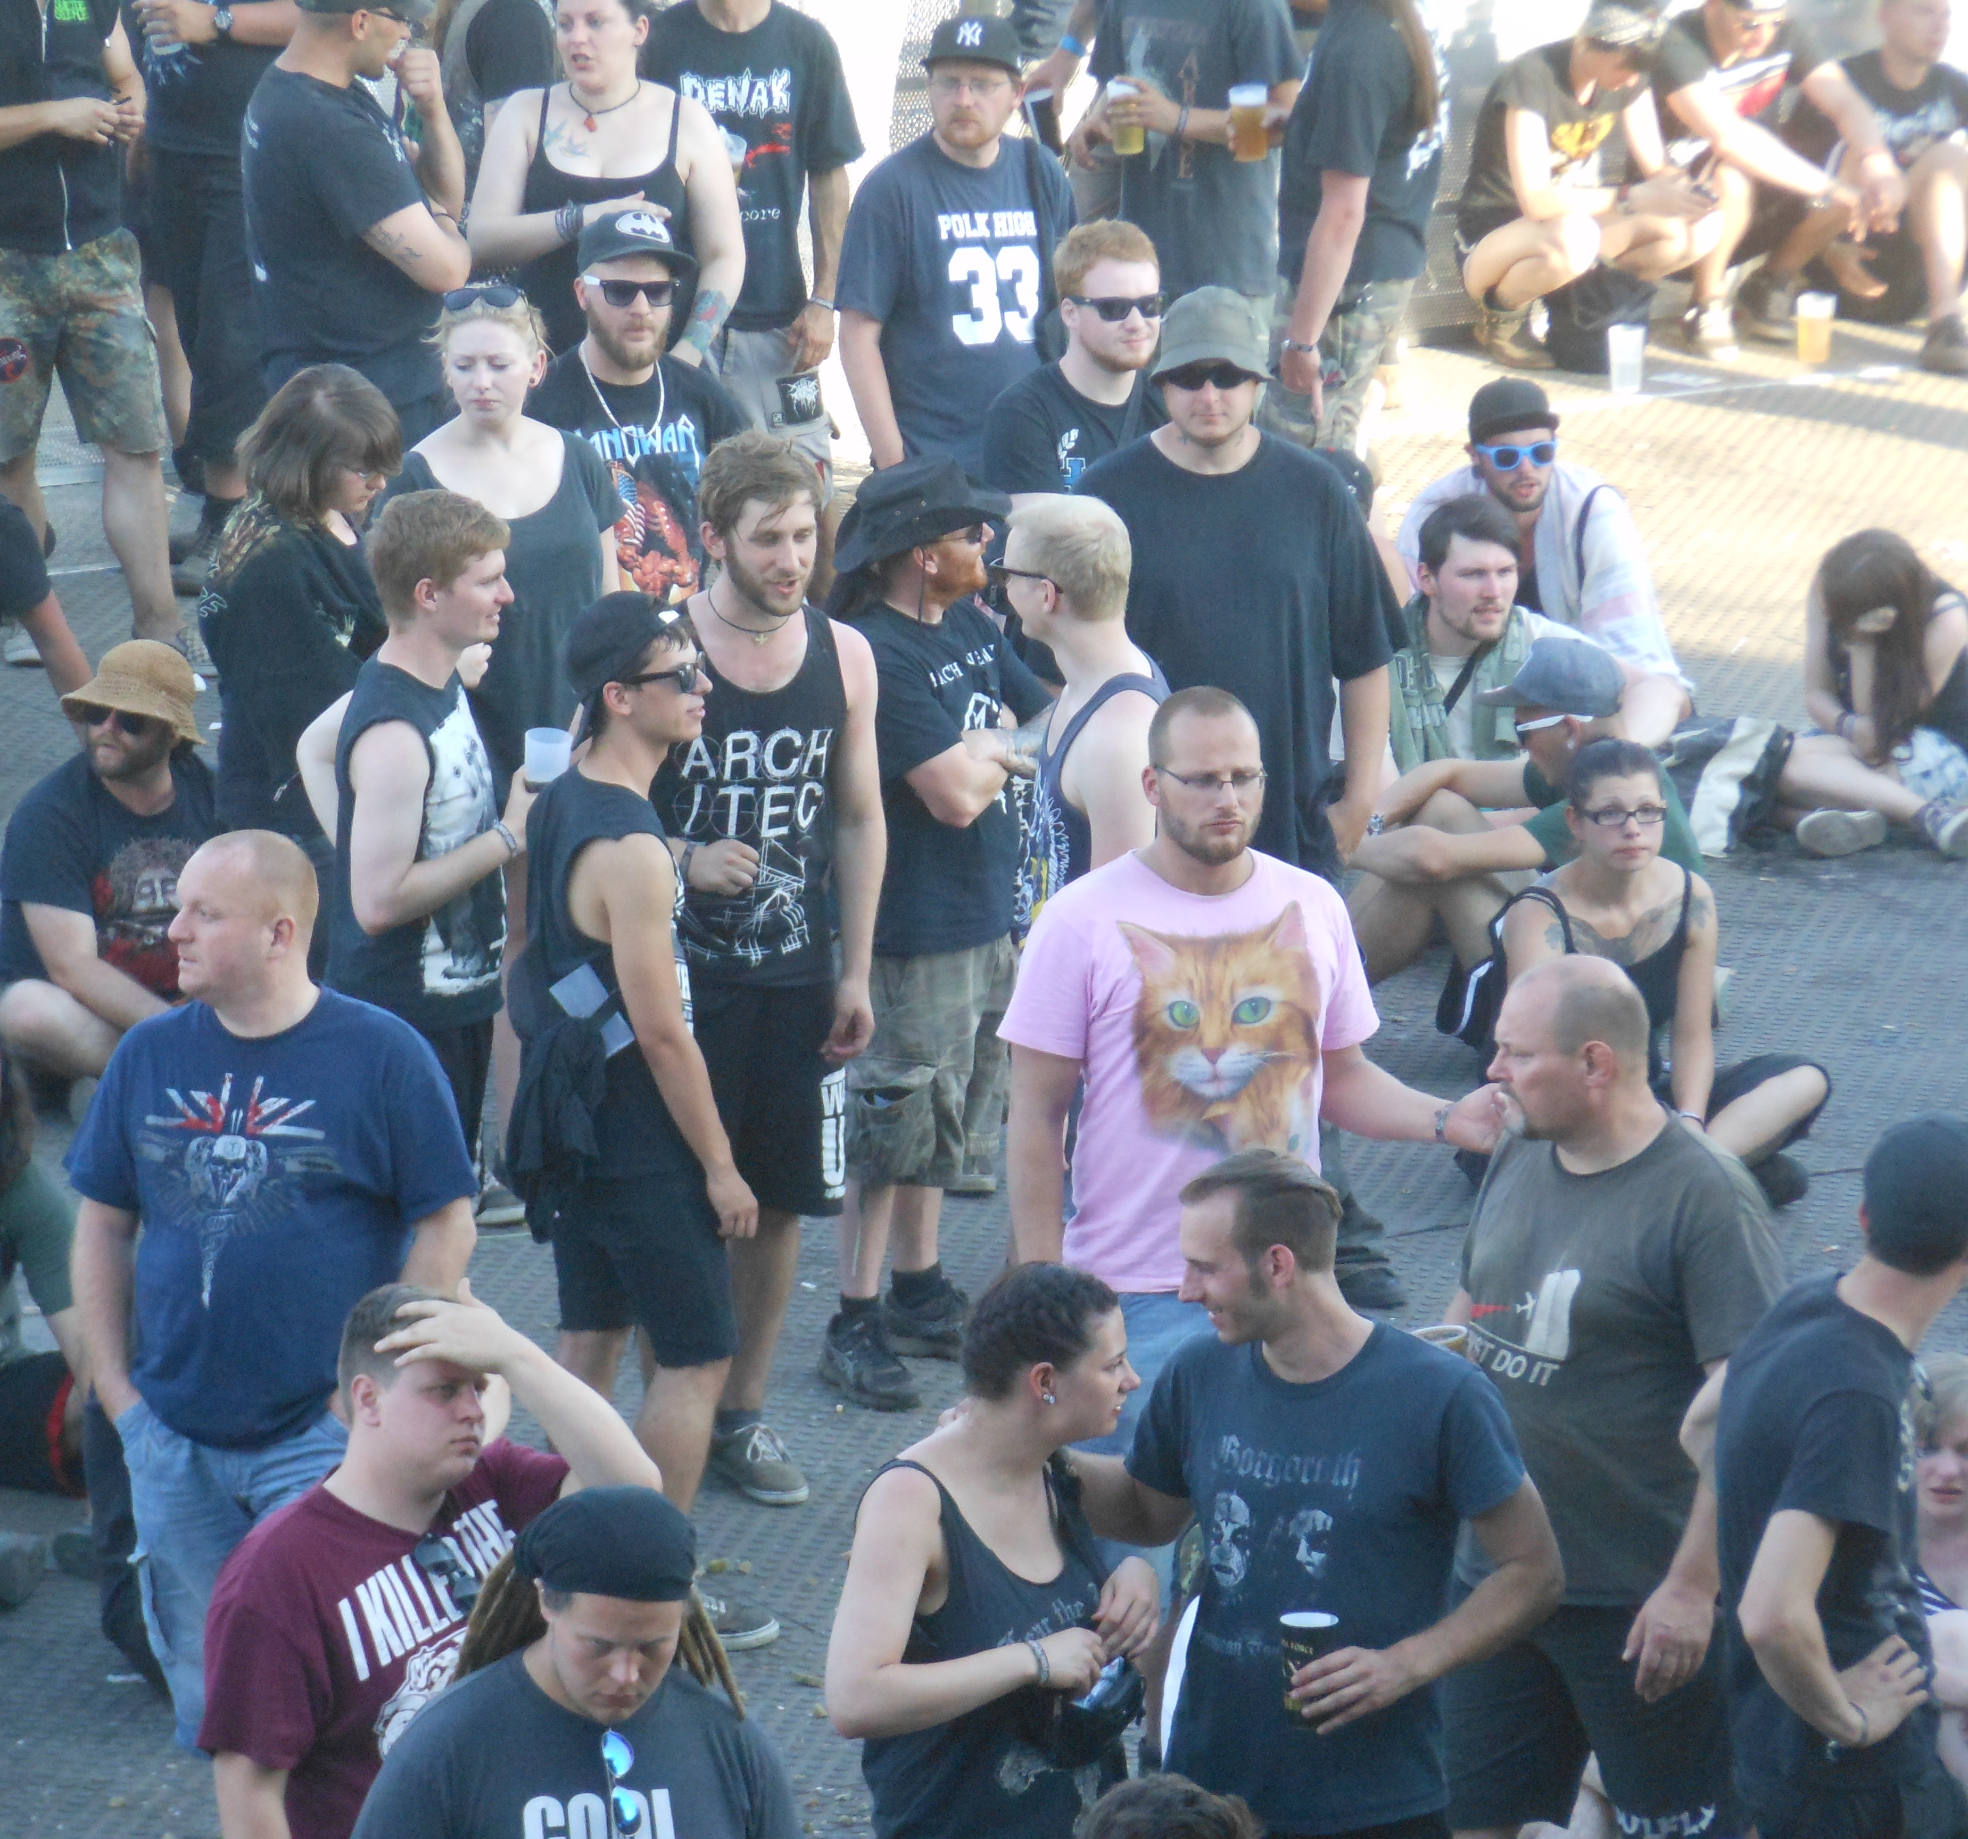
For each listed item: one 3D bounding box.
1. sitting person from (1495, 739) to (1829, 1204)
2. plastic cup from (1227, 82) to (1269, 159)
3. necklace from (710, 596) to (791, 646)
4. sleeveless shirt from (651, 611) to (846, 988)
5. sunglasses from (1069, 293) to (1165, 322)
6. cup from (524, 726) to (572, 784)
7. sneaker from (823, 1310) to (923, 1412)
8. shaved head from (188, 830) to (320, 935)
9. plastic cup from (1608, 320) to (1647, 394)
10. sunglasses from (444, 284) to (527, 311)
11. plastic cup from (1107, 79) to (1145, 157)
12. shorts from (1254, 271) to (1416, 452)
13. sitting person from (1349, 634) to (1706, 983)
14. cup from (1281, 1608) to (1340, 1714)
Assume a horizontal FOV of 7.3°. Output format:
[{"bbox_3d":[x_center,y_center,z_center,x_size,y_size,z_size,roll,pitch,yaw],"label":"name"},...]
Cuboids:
[{"bbox_3d":[1.245,0.090,29.094,0.660,0.820,0.650,-2,15,-11],"label":"sitting person"},{"bbox_3d":[0.569,-1.721,33.500,0.084,0.152,0.084,0,12,0],"label":"plastic cup"},{"bbox_3d":[-0.404,-0.547,26.916,0.150,0.110,0.140,-1,15,-8],"label":"necklace"},{"bbox_3d":[-0.402,-0.209,26.600,0.360,0.660,0.250,-4,13,-18],"label":"sleeveless shirt"},{"bbox_3d":[0.245,-1.128,28.600,0.147,0.050,0.150,-6,14,-24],"label":"sunglasses"},{"bbox_3d":[-0.750,-0.271,26.630,0.083,0.115,0.083,7,17,-2],"label":"cup"},{"bbox_3d":[-0.202,0.766,27.482,0.110,0.110,0.300,-6,14,-23],"label":"sneaker"},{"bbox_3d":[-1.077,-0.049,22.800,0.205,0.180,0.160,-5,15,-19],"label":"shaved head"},{"bbox_3d":[1.476,-1.287,35.598,0.086,0.147,0.086,1,15,0],"label":"plastic cup"},{"bbox_3d":[-0.861,-1.047,27.059,0.143,0.050,0.145,3,-27,12],"label":"sunglasses"},{"bbox_3d":[0.284,-1.595,30.900,0.080,0.135,0.080,-4,14,1],"label":"plastic cup"},{"bbox_3d":[0.696,-1.107,30.780,0.330,0.510,0.370,2,14,7],"label":"shorts"},{"bbox_3d":[1.046,-0.186,30.212,0.760,0.770,0.520,-5,16,-23],"label":"sitting person"},{"bbox_3d":[0.473,1.085,22.534,0.086,0.140,0.086,1,15,0],"label":"cup"}]

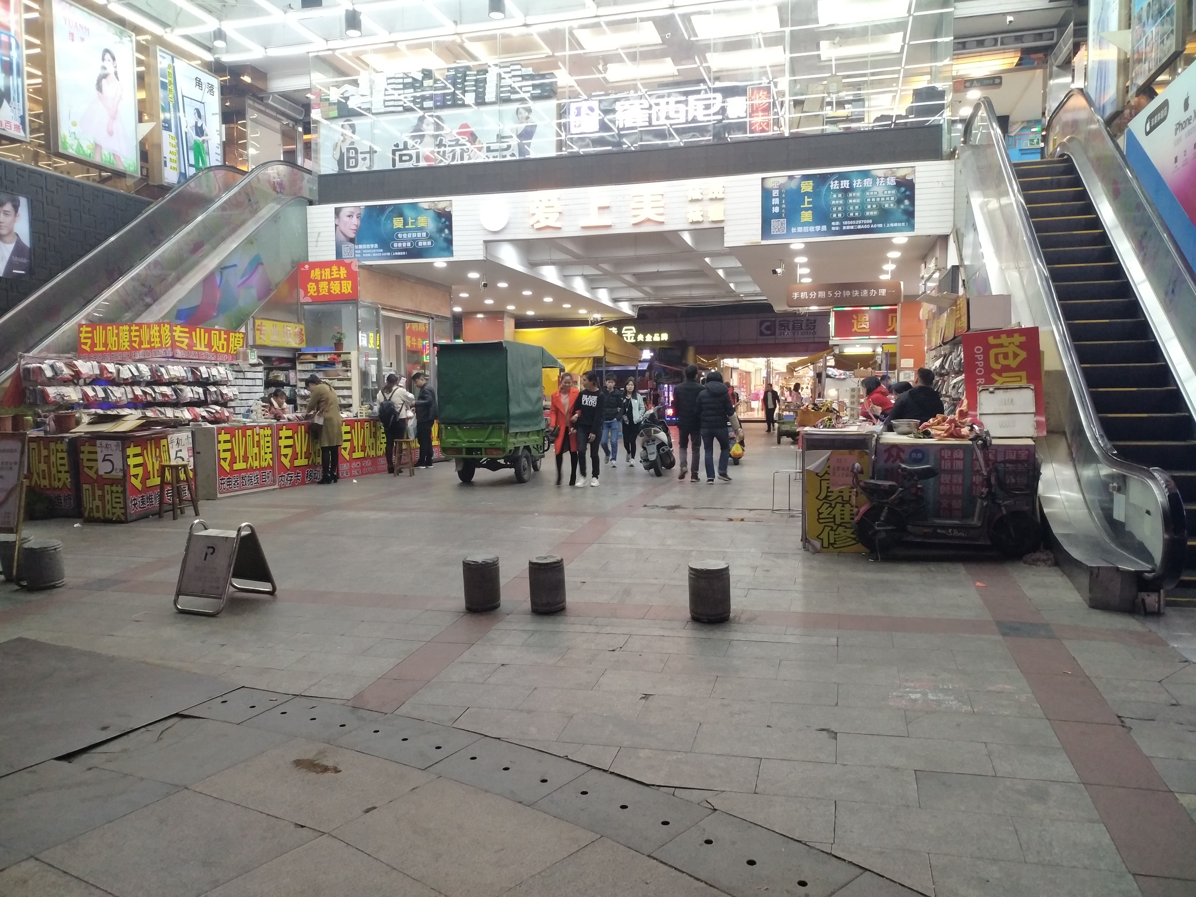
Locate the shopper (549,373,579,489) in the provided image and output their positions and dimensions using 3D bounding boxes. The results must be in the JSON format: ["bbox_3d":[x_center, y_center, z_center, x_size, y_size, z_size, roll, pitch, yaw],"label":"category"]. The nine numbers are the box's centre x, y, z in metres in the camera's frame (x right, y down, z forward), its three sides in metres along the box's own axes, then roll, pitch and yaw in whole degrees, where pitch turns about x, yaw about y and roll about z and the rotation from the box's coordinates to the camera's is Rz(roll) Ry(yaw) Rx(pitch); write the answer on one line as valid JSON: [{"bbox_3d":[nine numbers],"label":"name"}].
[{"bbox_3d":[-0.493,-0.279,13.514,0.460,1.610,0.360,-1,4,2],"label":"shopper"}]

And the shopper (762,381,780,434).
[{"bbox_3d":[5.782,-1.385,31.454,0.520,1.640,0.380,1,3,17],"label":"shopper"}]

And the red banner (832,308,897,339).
[{"bbox_3d":[6.486,-2.945,21.949,1.900,0.750,0.150,0,3,15],"label":"red banner"}]

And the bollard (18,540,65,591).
[{"bbox_3d":[-4.361,0.928,7.337,0.280,0.330,0.280,0,3,15],"label":"bollard"}]

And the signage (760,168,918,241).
[{"bbox_3d":[3.810,-3.881,14.860,2.370,1.000,0.060,0,3,14],"label":"signage"}]

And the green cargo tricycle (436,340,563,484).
[{"bbox_3d":[-1.393,-0.551,14.521,1.070,2.060,2.950,0,4,15],"label":"green cargo tricycle"}]

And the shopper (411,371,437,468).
[{"bbox_3d":[-3.112,-0.513,16.752,0.450,1.740,0.500,-1,3,-6],"label":"shopper"}]

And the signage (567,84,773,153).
[{"bbox_3d":[1.087,-5.268,14.892,3.340,0.819,0.120,0,4,15],"label":"signage"}]

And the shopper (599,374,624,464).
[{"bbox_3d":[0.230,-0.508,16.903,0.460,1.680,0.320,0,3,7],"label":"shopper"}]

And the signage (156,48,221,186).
[{"bbox_3d":[-6.574,-5.175,15.125,0.150,2.070,1.440,0,3,15],"label":"signage"}]

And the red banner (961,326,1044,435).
[{"bbox_3d":[3.534,-0.556,8.102,0.640,0.940,0.060,-4,2,15],"label":"red banner"}]

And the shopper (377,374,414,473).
[{"bbox_3d":[-3.399,-0.417,15.689,0.480,1.645,0.460,0,4,14],"label":"shopper"}]

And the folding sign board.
[{"bbox_3d":[-2.803,0.852,7.017,0.450,0.630,0.600,1,3,20],"label":"folding sign board"}]

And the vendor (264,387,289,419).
[{"bbox_3d":[-5.046,-0.212,14.641,0.440,1.470,0.440,1,4,27],"label":"vendor"}]

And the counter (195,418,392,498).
[{"bbox_3d":[-4.620,0.066,14.415,0.520,0.940,4.150,1,3,19],"label":"counter"}]

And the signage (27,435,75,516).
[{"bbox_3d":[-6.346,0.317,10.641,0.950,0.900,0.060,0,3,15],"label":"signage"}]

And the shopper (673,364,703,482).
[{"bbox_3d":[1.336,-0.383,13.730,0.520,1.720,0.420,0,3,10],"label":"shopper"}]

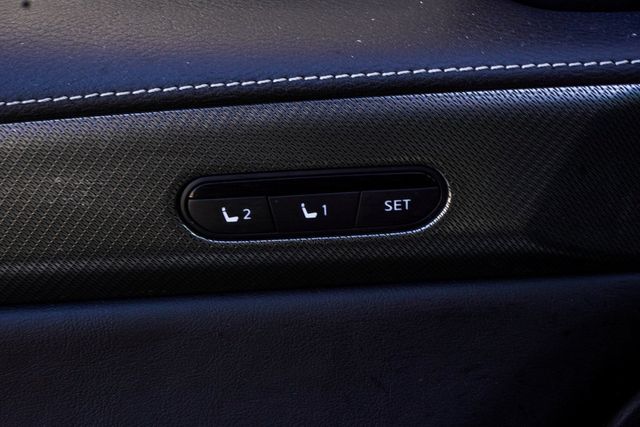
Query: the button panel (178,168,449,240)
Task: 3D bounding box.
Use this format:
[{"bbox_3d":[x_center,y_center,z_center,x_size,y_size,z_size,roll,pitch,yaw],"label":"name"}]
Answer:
[{"bbox_3d":[-0.002,-0.004,0.432,0.086,0.021,0.009,-4,15,-1],"label":"button panel"}]

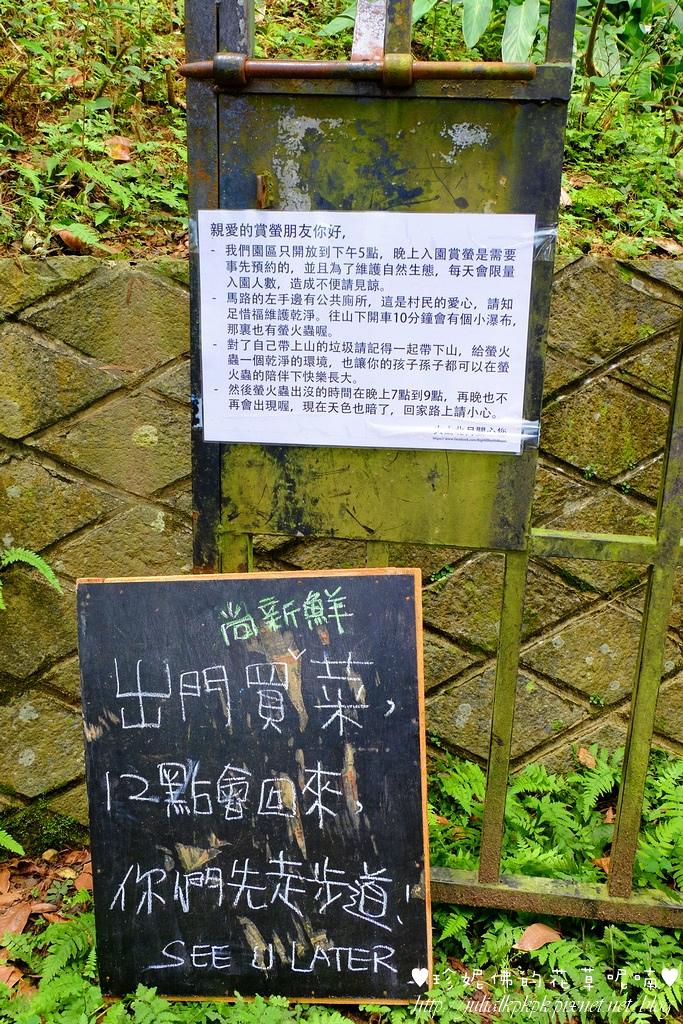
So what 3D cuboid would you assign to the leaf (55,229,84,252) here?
[{"bbox_3d":[-0.461,-0.458,1.680,0.046,0.030,0.034,2,16,0],"label":"leaf"}]

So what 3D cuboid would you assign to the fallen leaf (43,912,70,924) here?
[{"bbox_3d":[-0.451,0.645,1.580,0.046,0.013,0.022,2,16,0],"label":"fallen leaf"}]

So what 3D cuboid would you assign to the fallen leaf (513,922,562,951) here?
[{"bbox_3d":[0.295,0.640,1.500,0.072,0.024,0.040,2,16,0],"label":"fallen leaf"}]

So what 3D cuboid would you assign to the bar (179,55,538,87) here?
[{"bbox_3d":[0.017,-0.527,1.184,0.425,0.036,0.038,3,16,5],"label":"bar"}]

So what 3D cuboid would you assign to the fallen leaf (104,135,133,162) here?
[{"bbox_3d":[-0.415,-0.679,1.860,0.053,0.034,0.042,2,16,0],"label":"fallen leaf"}]

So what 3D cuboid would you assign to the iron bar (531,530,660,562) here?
[{"bbox_3d":[0.338,0.049,1.353,0.166,0.029,0.030,3,16,5],"label":"iron bar"}]

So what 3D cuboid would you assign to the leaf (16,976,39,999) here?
[{"bbox_3d":[-0.454,0.688,1.440,0.032,0.014,0.030,2,16,0],"label":"leaf"}]

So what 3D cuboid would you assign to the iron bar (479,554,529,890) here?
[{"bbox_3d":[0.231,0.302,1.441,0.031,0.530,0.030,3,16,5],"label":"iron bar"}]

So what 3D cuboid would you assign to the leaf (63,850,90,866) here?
[{"bbox_3d":[-0.453,0.592,1.700,0.046,0.014,0.028,2,16,0],"label":"leaf"}]

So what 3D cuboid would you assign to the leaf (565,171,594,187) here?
[{"bbox_3d":[0.461,-0.641,1.920,0.050,0.022,0.030,2,16,0],"label":"leaf"}]

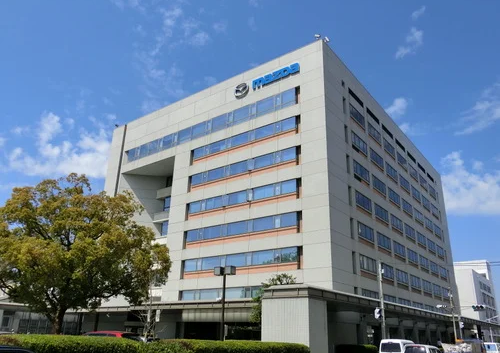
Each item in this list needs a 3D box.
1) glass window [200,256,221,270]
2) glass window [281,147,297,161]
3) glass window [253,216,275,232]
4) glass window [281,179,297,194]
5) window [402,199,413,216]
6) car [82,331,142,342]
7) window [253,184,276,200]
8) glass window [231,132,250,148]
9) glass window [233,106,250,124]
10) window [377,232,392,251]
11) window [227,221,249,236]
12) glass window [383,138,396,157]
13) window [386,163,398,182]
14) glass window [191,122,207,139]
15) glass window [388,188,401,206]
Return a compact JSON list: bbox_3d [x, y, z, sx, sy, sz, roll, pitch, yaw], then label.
[{"bbox_3d":[-4.665,10.408,50.047,3.058,1.485,0.180,-14,-26,35],"label":"glass window"},{"bbox_3d":[4.603,-2.435,49.579,1.970,1.420,0.150,-14,-26,35],"label":"glass window"},{"bbox_3d":[1.525,5.270,46.224,2.738,1.383,0.200,-14,-26,35],"label":"glass window"},{"bbox_3d":[4.253,1.222,45.695,1.901,1.451,0.200,-14,-26,35],"label":"glass window"},{"bbox_3d":[24.295,4.822,64.305,0.180,1.682,4.676,-14,-26,35],"label":"window"},{"bbox_3d":[-8.484,10.186,25.085,4.500,1.670,1.820,-14,-26,35],"label":"car"},{"bbox_3d":[1.505,1.755,45.491,2.780,1.360,0.170,-14,-26,35],"label":"window"},{"bbox_3d":[-1.239,-4.488,52.546,2.774,1.409,0.200,-14,-26,35],"label":"glass window"},{"bbox_3d":[-1.143,-7.931,53.954,2.766,2.098,0.180,-14,-26,35],"label":"glass window"},{"bbox_3d":[16.273,7.950,50.546,0.170,1.620,4.420,-14,-26,35],"label":"window"},{"bbox_3d":[-1.422,6.044,48.297,2.805,1.393,0.200,-14,-26,35],"label":"window"},{"bbox_3d":[20.057,-3.969,59.989,0.170,1.620,4.420,-14,-26,35],"label":"glass window"},{"bbox_3d":[19.921,-0.528,58.600,0.170,1.620,4.420,-14,-26,35],"label":"window"},{"bbox_3d":[-7.304,-6.585,60.474,2.860,1.990,0.150,-14,-26,35],"label":"glass window"},{"bbox_3d":[19.784,2.908,57.214,0.170,1.620,4.420,-14,-26,35],"label":"glass window"}]

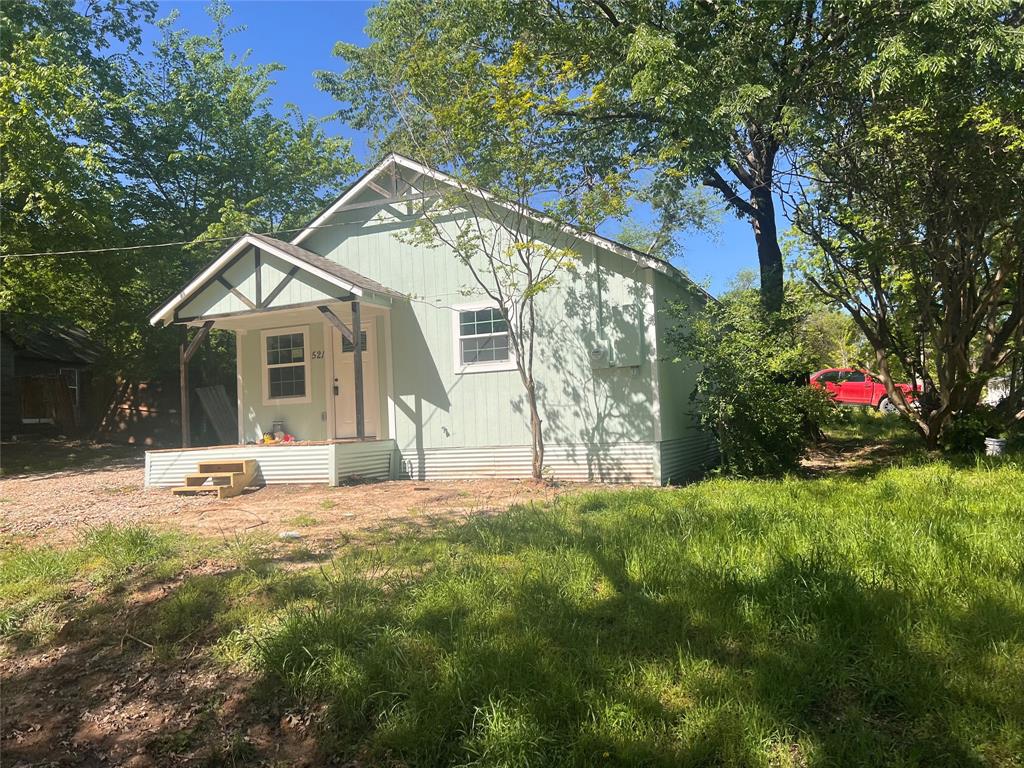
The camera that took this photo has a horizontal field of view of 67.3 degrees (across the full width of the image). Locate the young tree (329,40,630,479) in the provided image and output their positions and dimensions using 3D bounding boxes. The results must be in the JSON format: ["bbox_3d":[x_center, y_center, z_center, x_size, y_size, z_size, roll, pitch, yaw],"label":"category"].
[{"bbox_3d":[-0.450,-1.724,10.650,4.182,6.065,3.680,-3,-2,-2],"label":"young tree"}]

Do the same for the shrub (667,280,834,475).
[{"bbox_3d":[3.861,-0.024,12.400,2.741,3.096,2.522,-3,-2,17],"label":"shrub"}]

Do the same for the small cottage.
[{"bbox_3d":[-0.393,-0.900,15.481,8.812,5.227,9.916,-4,-3,23],"label":"small cottage"}]

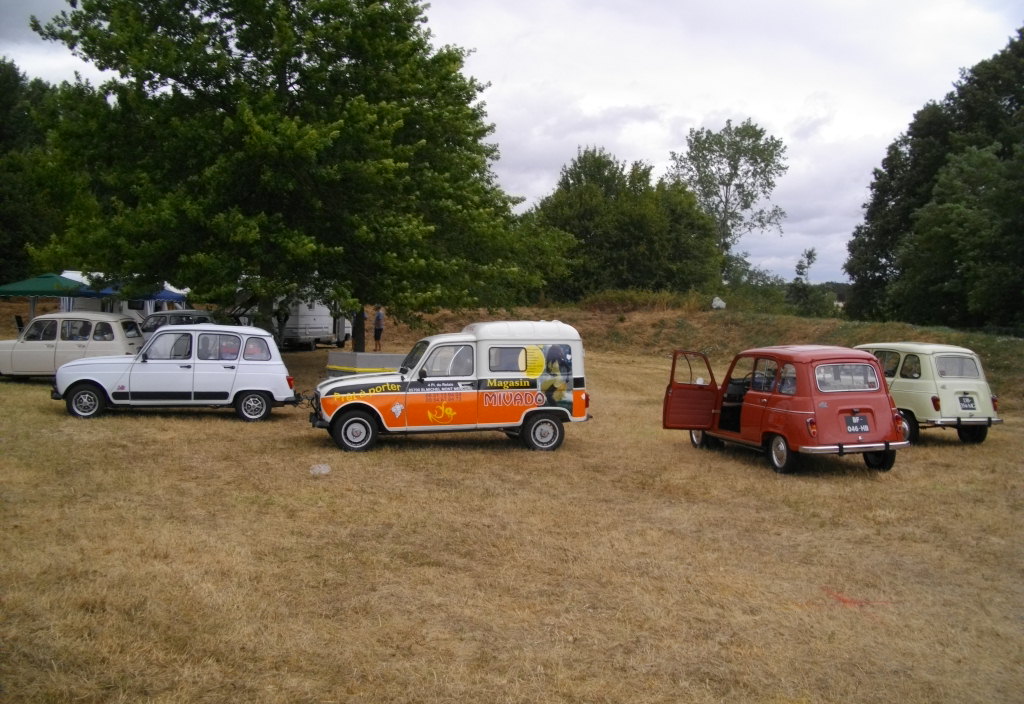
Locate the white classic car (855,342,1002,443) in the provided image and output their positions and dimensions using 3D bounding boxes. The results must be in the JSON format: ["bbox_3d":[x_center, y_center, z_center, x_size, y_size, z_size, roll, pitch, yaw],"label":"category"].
[{"bbox_3d":[6.140,0.675,15.200,1.485,1.540,3.660,1,2,-20],"label":"white classic car"}]

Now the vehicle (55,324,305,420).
[{"bbox_3d":[-5.230,0.295,14.500,3.660,1.510,1.485,1,2,-14],"label":"vehicle"}]

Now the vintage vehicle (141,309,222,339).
[{"bbox_3d":[-9.500,-0.370,24.900,3.660,1.530,1.485,1,2,-13],"label":"vintage vehicle"}]

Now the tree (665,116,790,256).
[{"bbox_3d":[14.100,-8.930,60.000,8.000,12.500,7.500,1,2,0],"label":"tree"}]

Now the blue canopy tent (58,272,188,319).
[{"bbox_3d":[-13.500,-1.200,32.300,3.100,2.600,3.100,1,2,-3],"label":"blue canopy tent"}]

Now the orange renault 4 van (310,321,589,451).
[{"bbox_3d":[-0.830,0.383,12.330,3.650,1.680,1.500,0,3,-12],"label":"orange renault 4 van"}]

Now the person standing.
[{"bbox_3d":[-4.900,-0.860,33.600,0.380,1.740,0.480,1,2,-3],"label":"person standing"}]

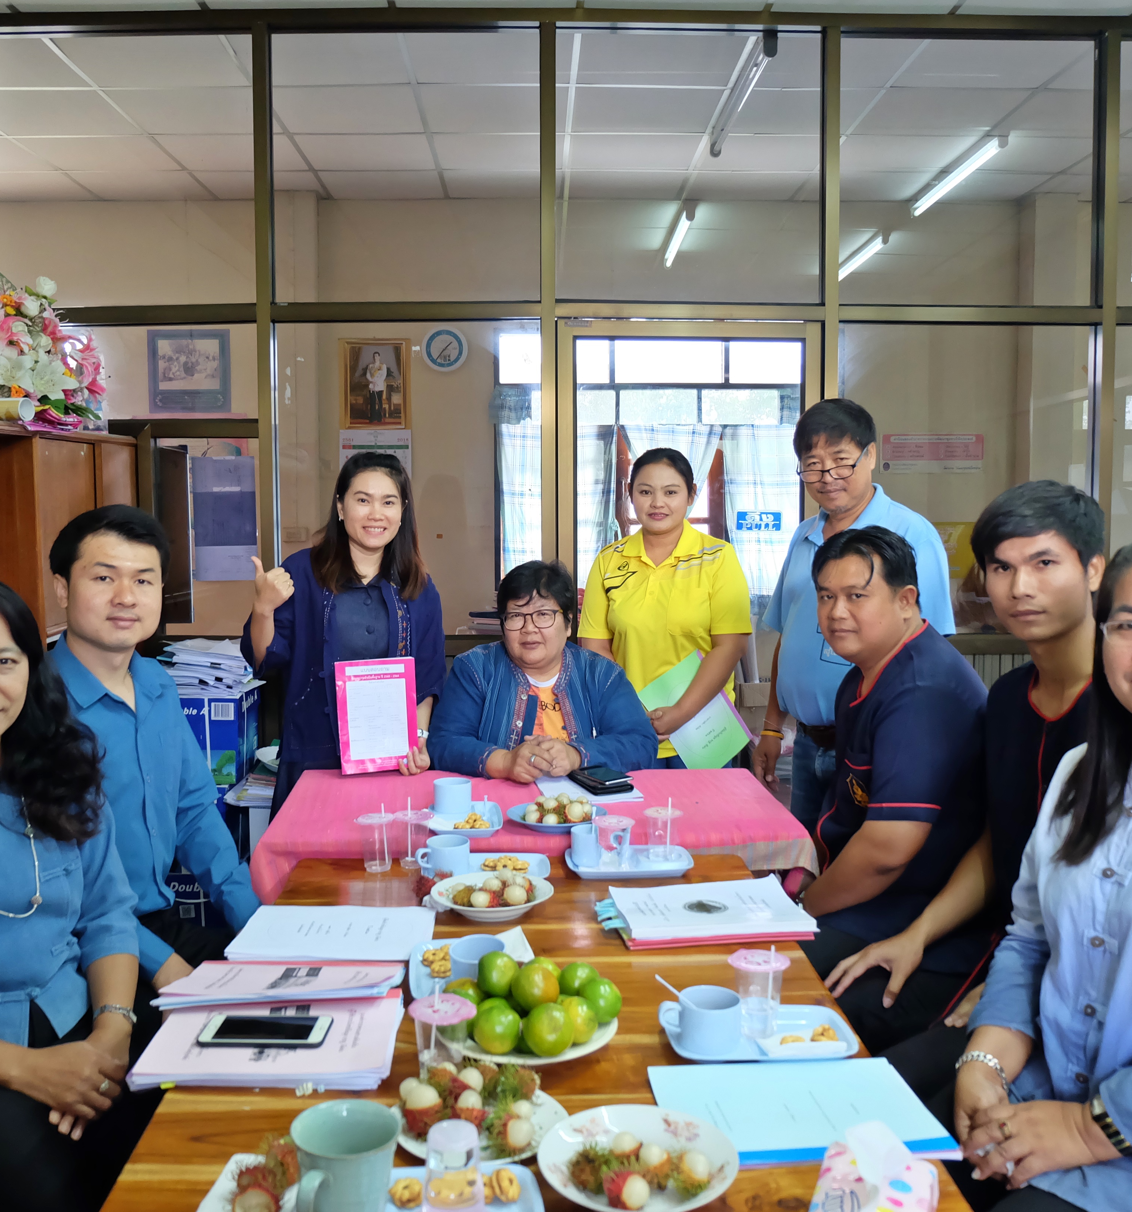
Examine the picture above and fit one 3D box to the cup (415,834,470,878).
[{"bbox_3d":[-0.227,0.468,2.233,0.103,0.066,0.079,-3,6,-25],"label":"cup"}]

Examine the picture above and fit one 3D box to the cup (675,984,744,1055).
[{"bbox_3d":[0.173,0.532,1.551,0.102,0.063,0.077,0,4,-1],"label":"cup"}]

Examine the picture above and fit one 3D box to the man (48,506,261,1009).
[{"bbox_3d":[-0.638,0.531,2.047,0.700,1.395,0.520,4,7,38],"label":"man"}]

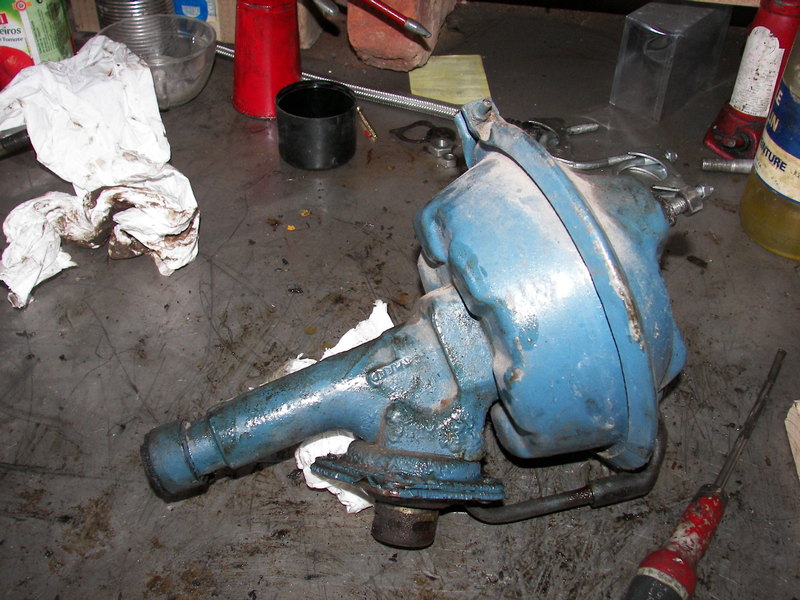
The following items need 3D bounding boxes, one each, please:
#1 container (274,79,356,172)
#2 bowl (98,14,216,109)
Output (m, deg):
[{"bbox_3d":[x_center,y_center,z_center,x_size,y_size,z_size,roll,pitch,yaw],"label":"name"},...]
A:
[{"bbox_3d":[-0.072,-0.151,0.728,0.068,0.054,0.068,1,41,0],"label":"container"},{"bbox_3d":[-0.231,-0.224,0.803,0.112,0.058,0.112,1,41,-1],"label":"bowl"}]

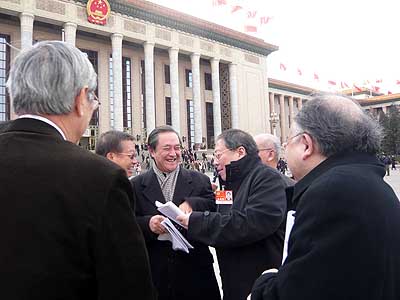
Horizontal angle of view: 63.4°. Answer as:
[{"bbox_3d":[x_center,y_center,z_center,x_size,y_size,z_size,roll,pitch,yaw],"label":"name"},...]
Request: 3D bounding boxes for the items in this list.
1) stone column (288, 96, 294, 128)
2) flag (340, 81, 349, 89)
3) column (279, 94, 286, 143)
[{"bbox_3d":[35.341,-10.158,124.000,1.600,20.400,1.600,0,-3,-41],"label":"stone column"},{"bbox_3d":[67.233,-30.232,150.000,3.000,2.400,0.600,-3,-2,24],"label":"flag"},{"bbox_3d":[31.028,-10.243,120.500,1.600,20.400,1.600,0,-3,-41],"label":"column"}]

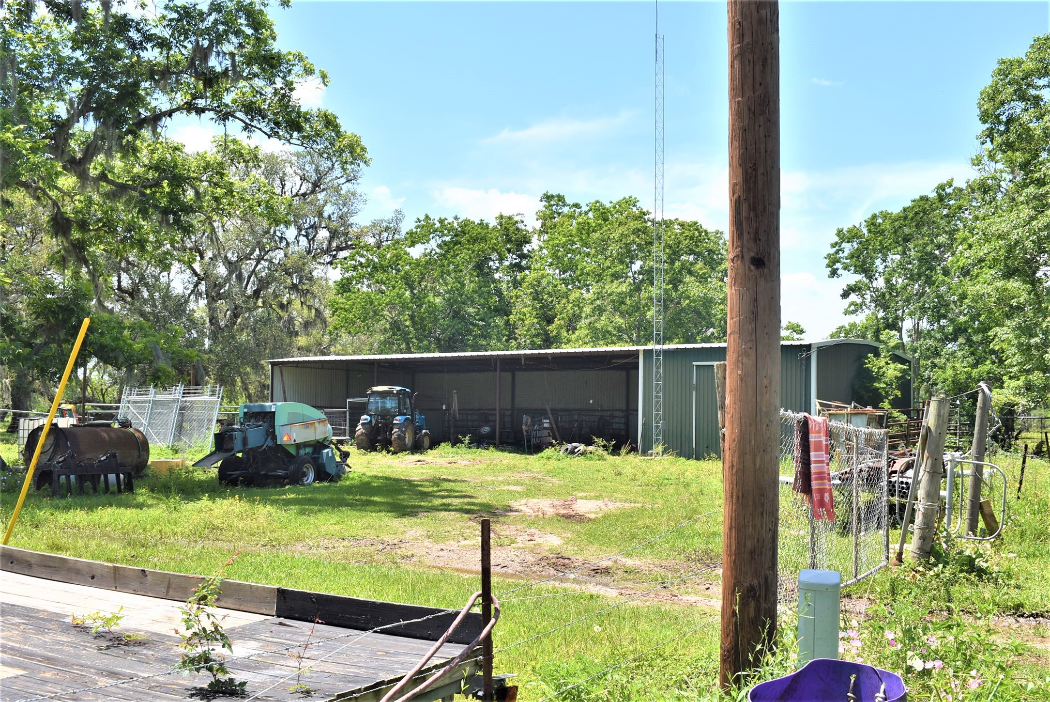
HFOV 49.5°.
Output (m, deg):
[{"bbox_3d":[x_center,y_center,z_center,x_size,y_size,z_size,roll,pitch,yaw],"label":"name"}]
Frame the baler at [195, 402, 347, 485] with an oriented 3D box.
[{"bbox_3d":[-5.271,2.023,24.690,2.400,1.760,4.900,-1,-3,25],"label":"baler"}]

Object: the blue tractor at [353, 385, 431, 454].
[{"bbox_3d":[-4.835,2.524,42.341,1.850,2.480,4.000,0,-3,10],"label":"blue tractor"}]

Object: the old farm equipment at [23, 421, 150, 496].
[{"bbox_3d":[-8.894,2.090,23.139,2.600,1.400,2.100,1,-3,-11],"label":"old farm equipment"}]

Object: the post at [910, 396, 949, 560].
[{"bbox_3d":[3.839,1.218,10.744,0.190,1.575,0.190,7,-3,20],"label":"post"}]

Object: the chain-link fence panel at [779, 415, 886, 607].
[{"bbox_3d":[2.294,1.125,8.300,0.080,1.270,4.650,-1,-4,26],"label":"chain-link fence panel"}]

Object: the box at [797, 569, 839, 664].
[{"bbox_3d":[1.378,1.392,5.331,0.195,0.680,0.190,-1,-3,21],"label":"box"}]

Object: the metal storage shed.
[{"bbox_3d":[1.703,1.978,45.489,24.400,3.950,9.700,-2,-4,35],"label":"metal storage shed"}]

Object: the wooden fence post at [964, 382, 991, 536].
[{"bbox_3d":[5.204,1.257,13.049,0.150,1.770,0.150,4,-3,22],"label":"wooden fence post"}]

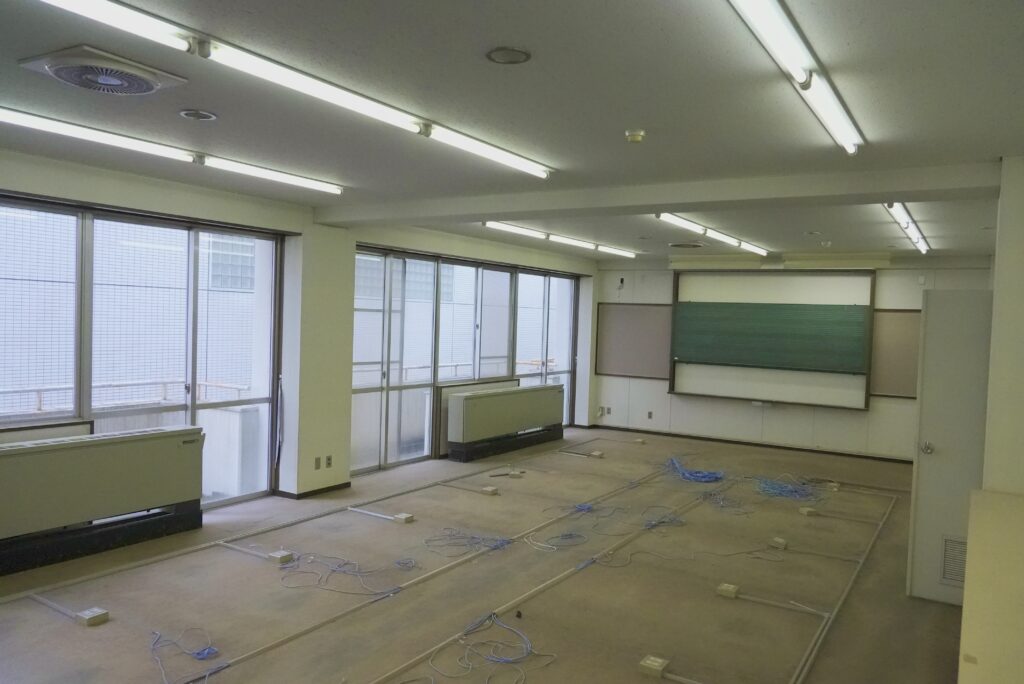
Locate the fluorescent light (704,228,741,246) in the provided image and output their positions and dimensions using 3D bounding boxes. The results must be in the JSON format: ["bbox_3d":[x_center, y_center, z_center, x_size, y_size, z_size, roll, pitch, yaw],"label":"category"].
[{"bbox_3d":[2.329,-1.129,8.113,0.100,0.085,1.230,3,2,33],"label":"fluorescent light"}]

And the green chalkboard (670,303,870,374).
[{"bbox_3d":[3.665,-0.083,10.690,2.692,0.930,0.050,3,2,33],"label":"green chalkboard"}]

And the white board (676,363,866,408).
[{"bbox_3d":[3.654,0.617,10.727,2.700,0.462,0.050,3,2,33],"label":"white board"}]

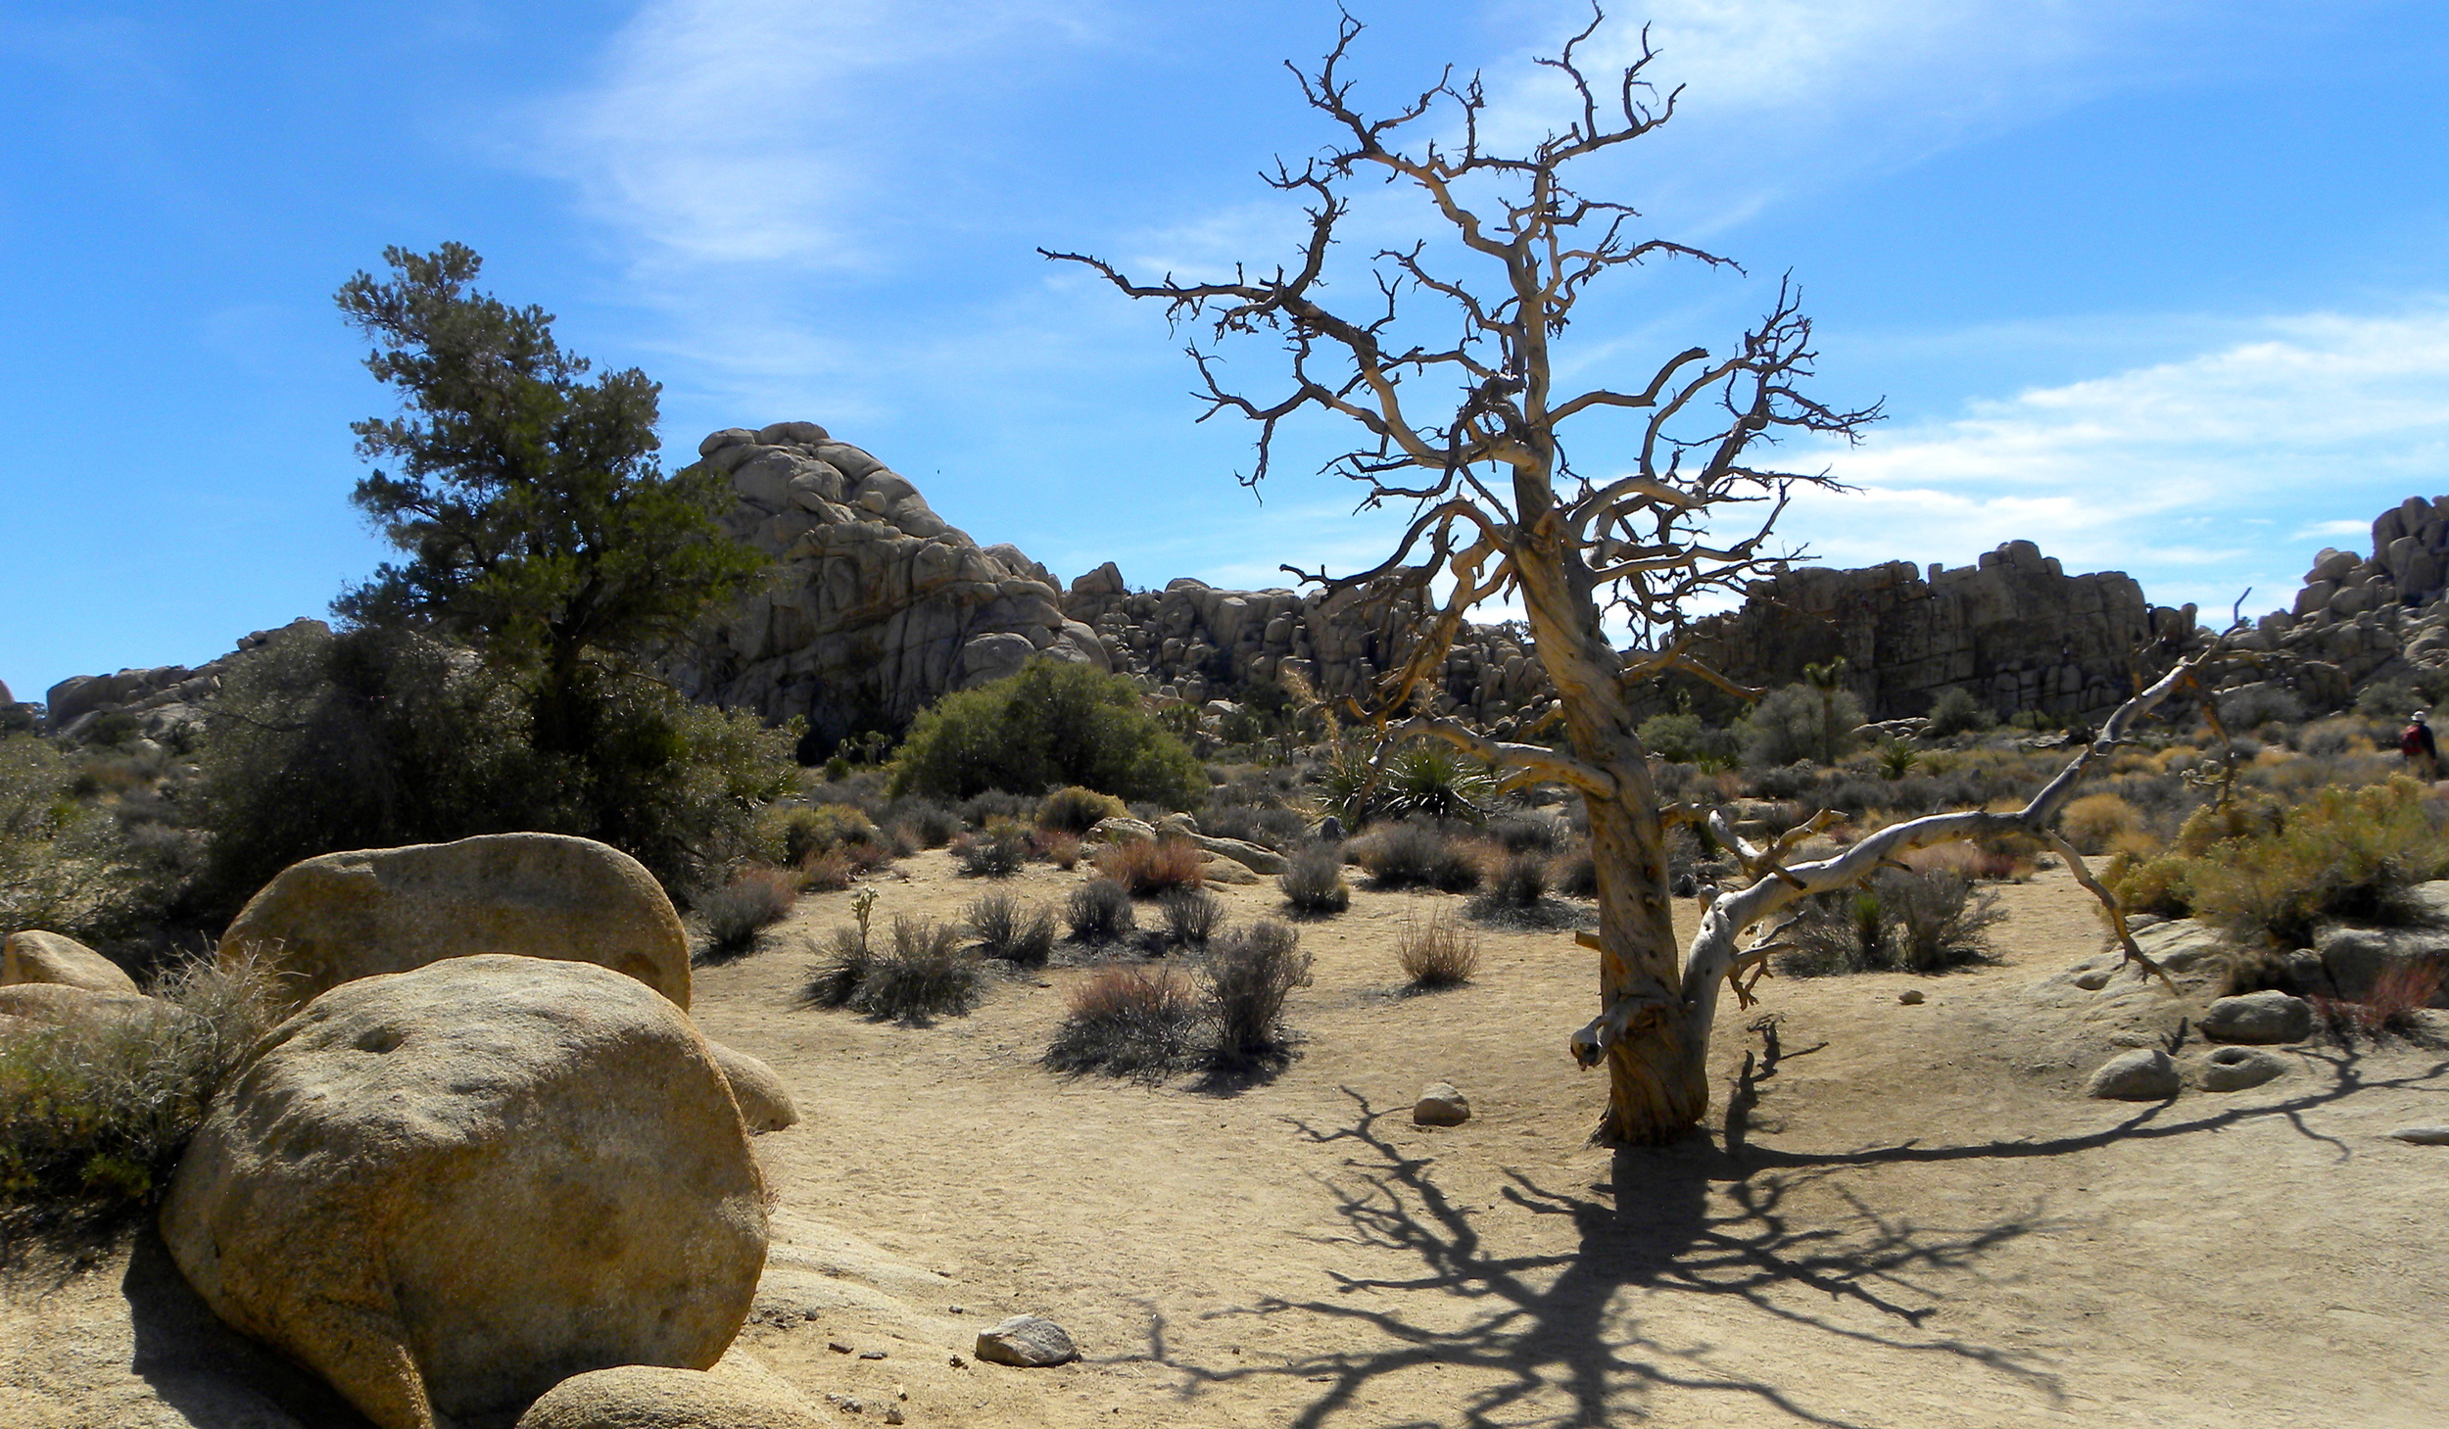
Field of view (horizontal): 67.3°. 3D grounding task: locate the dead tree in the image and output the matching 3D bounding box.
[{"bbox_3d":[1.720,-0.630,7.500,4.900,4.450,3.000,0,0,0],"label":"dead tree"}]

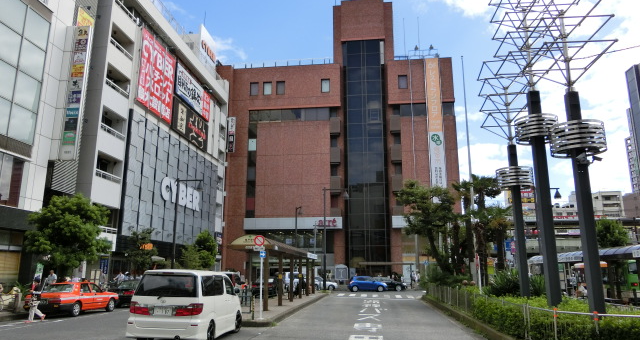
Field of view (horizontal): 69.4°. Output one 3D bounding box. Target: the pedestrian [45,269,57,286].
[{"bbox_3d":[-13.359,5.851,22.883,0.550,1.740,0.420,-6,-13,26],"label":"pedestrian"}]

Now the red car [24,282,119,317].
[{"bbox_3d":[-10.840,5.692,20.759,1.700,1.550,4.680,-1,-13,6],"label":"red car"}]

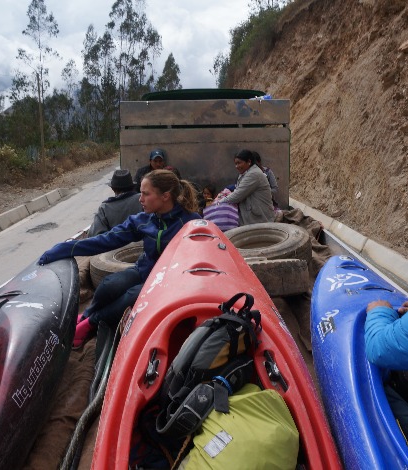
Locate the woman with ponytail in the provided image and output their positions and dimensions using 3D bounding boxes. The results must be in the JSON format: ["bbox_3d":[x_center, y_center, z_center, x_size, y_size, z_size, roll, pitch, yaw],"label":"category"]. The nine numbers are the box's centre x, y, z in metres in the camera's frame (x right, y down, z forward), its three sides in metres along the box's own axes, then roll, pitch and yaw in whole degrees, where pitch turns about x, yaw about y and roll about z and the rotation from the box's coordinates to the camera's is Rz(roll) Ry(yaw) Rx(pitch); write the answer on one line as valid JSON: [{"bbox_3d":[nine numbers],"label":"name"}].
[{"bbox_3d":[-0.444,0.095,2.420,0.740,0.850,0.680,-9,13,-40],"label":"woman with ponytail"}]

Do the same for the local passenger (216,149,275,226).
[{"bbox_3d":[0.415,-0.388,4.658,0.660,0.900,0.460,-3,10,-14],"label":"local passenger"}]

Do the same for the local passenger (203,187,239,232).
[{"bbox_3d":[0.145,-0.234,4.700,0.420,0.600,0.450,3,10,17],"label":"local passenger"}]

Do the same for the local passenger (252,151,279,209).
[{"bbox_3d":[0.632,-0.469,5.224,0.450,0.900,0.520,4,11,24],"label":"local passenger"}]

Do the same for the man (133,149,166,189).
[{"bbox_3d":[-0.526,-0.506,5.414,0.520,0.950,0.600,0,10,0],"label":"man"}]

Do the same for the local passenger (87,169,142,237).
[{"bbox_3d":[-0.681,-0.175,4.470,0.530,0.900,0.620,4,11,21],"label":"local passenger"}]

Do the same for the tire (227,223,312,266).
[{"bbox_3d":[0.516,0.147,4.112,0.830,0.230,0.830,-8,21,0],"label":"tire"}]

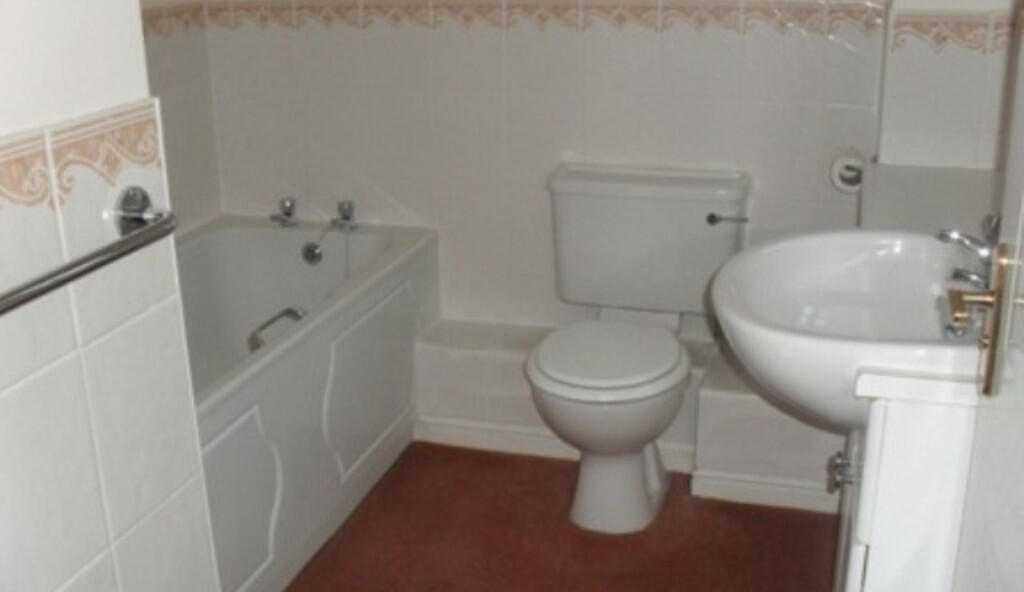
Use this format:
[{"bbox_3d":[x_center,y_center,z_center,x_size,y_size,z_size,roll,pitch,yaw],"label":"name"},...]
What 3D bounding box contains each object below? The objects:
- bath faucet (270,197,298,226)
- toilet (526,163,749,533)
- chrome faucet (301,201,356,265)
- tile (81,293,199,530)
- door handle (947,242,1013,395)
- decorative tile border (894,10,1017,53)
[{"bbox_3d":[-0.654,-0.231,2.957,0.055,0.085,0.110,5,19,16],"label":"bath faucet"},{"bbox_3d":[0.282,0.131,2.457,0.477,0.760,0.690,5,19,16],"label":"toilet"},{"bbox_3d":[-0.532,-0.173,2.936,0.155,0.170,0.120,5,19,16],"label":"chrome faucet"},{"bbox_3d":[-0.451,0.149,1.264,0.008,0.253,0.197,5,19,16],"label":"tile"},{"bbox_3d":[0.416,0.031,0.930,0.054,0.155,0.105,5,19,16],"label":"door handle"},{"bbox_3d":[0.900,-0.533,2.109,0.260,0.089,0.010,5,19,16],"label":"decorative tile border"}]

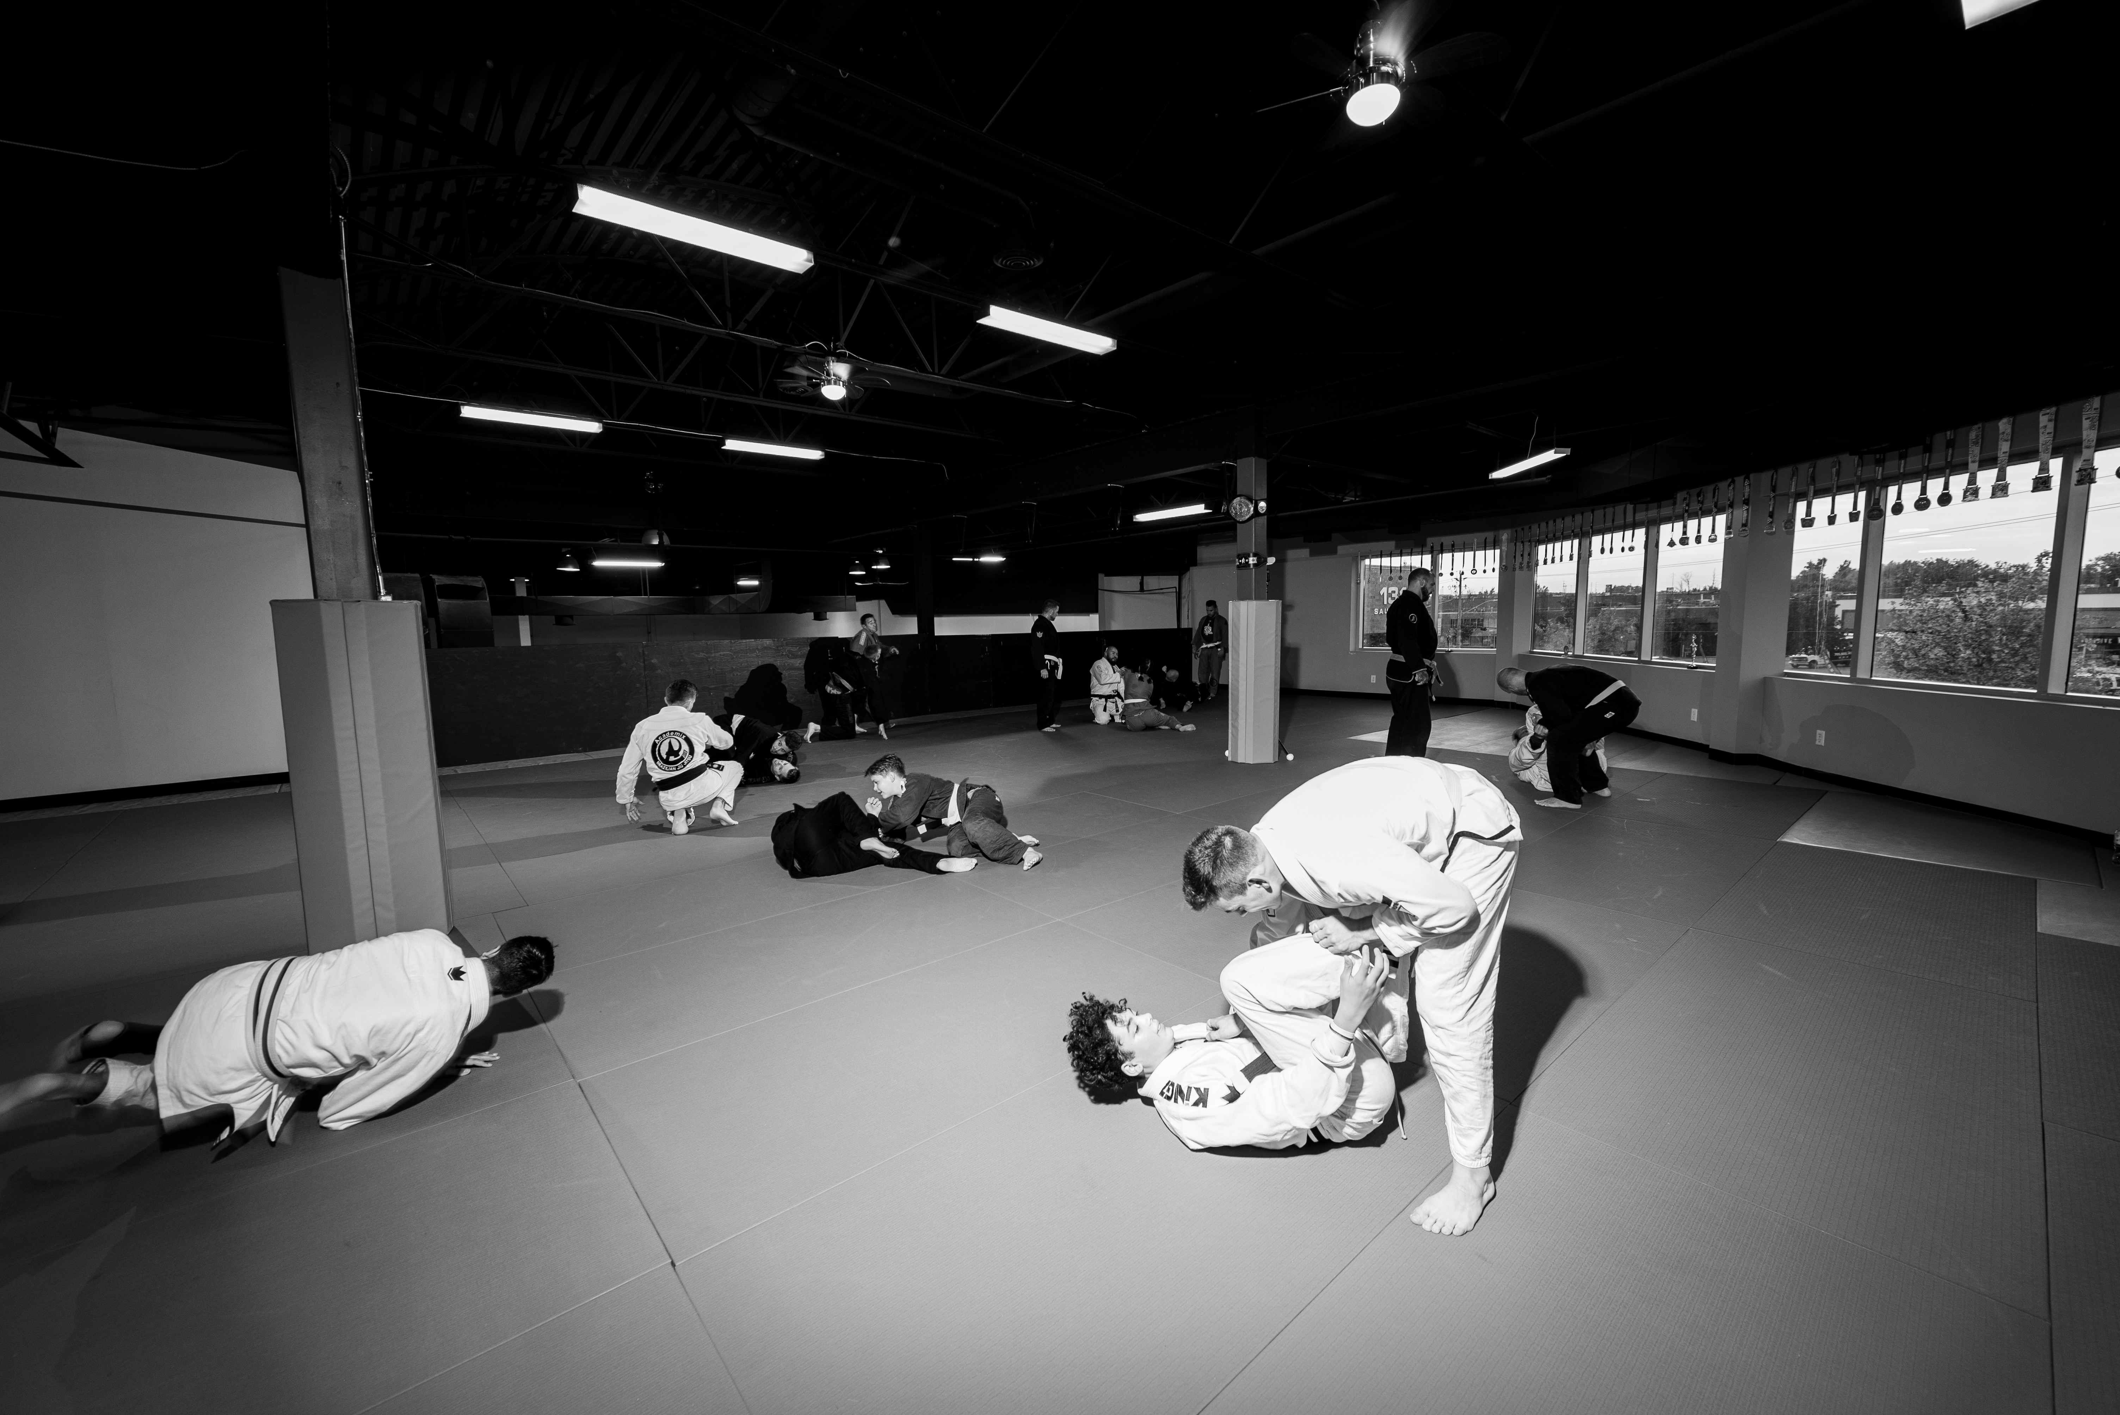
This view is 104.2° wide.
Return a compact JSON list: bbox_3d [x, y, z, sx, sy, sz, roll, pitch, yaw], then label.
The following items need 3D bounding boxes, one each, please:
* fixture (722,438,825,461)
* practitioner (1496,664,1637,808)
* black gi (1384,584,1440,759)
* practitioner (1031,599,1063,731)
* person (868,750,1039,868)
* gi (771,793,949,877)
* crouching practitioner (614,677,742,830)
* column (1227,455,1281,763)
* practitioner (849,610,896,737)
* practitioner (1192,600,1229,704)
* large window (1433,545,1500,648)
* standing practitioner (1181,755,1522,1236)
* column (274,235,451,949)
[{"bbox_3d":[-3.522,-3.192,10.183,1.230,0.090,0.250,-6,8,-41],"label":"fixture"},{"bbox_3d":[3.832,0.192,6.207,0.960,1.000,0.600,3,7,33],"label":"practitioner"},{"bbox_3d":[3.100,-0.249,7.250,0.450,1.580,0.550,1,6,20],"label":"black gi"},{"bbox_3d":[-0.150,-0.557,10.830,0.380,1.710,0.500,2,6,25],"label":"practitioner"},{"bbox_3d":[-0.685,0.589,5.048,1.120,0.590,0.550,1,6,16],"label":"person"},{"bbox_3d":[-1.163,0.709,4.848,1.020,0.410,0.580,-2,6,-6],"label":"gi"},{"bbox_3d":[-2.730,0.323,6.080,0.840,1.040,0.740,-2,6,-12],"label":"crouching practitioner"},{"bbox_3d":[1.888,-0.946,7.994,0.460,2.950,0.460,-6,8,-41],"label":"column"},{"bbox_3d":[-2.372,-0.393,10.169,0.500,1.530,0.520,3,7,30],"label":"practitioner"},{"bbox_3d":[2.616,-1.002,14.310,0.580,1.710,0.360,1,6,21],"label":"practitioner"},{"bbox_3d":[6.231,-1.647,12.667,0.100,1.500,1.030,-6,8,-40],"label":"large window"},{"bbox_3d":[0.765,0.653,2.240,0.890,1.030,0.700,-1,6,6],"label":"standing practitioner"},{"bbox_3d":[-3.150,-0.428,3.638,0.520,3.000,0.520,-6,8,-41],"label":"column"}]

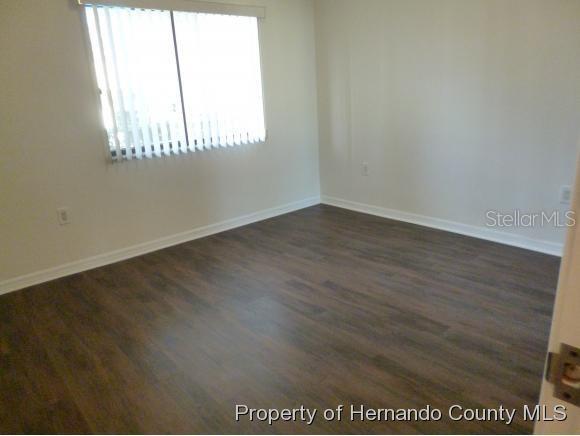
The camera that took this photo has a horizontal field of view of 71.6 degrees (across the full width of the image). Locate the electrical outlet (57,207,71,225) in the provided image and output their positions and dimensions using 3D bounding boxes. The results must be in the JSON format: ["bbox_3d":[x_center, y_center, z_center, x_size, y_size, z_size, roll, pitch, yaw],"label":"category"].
[{"bbox_3d":[-1.696,-0.015,3.032,0.072,0.116,0.010,-17,21,-38],"label":"electrical outlet"}]

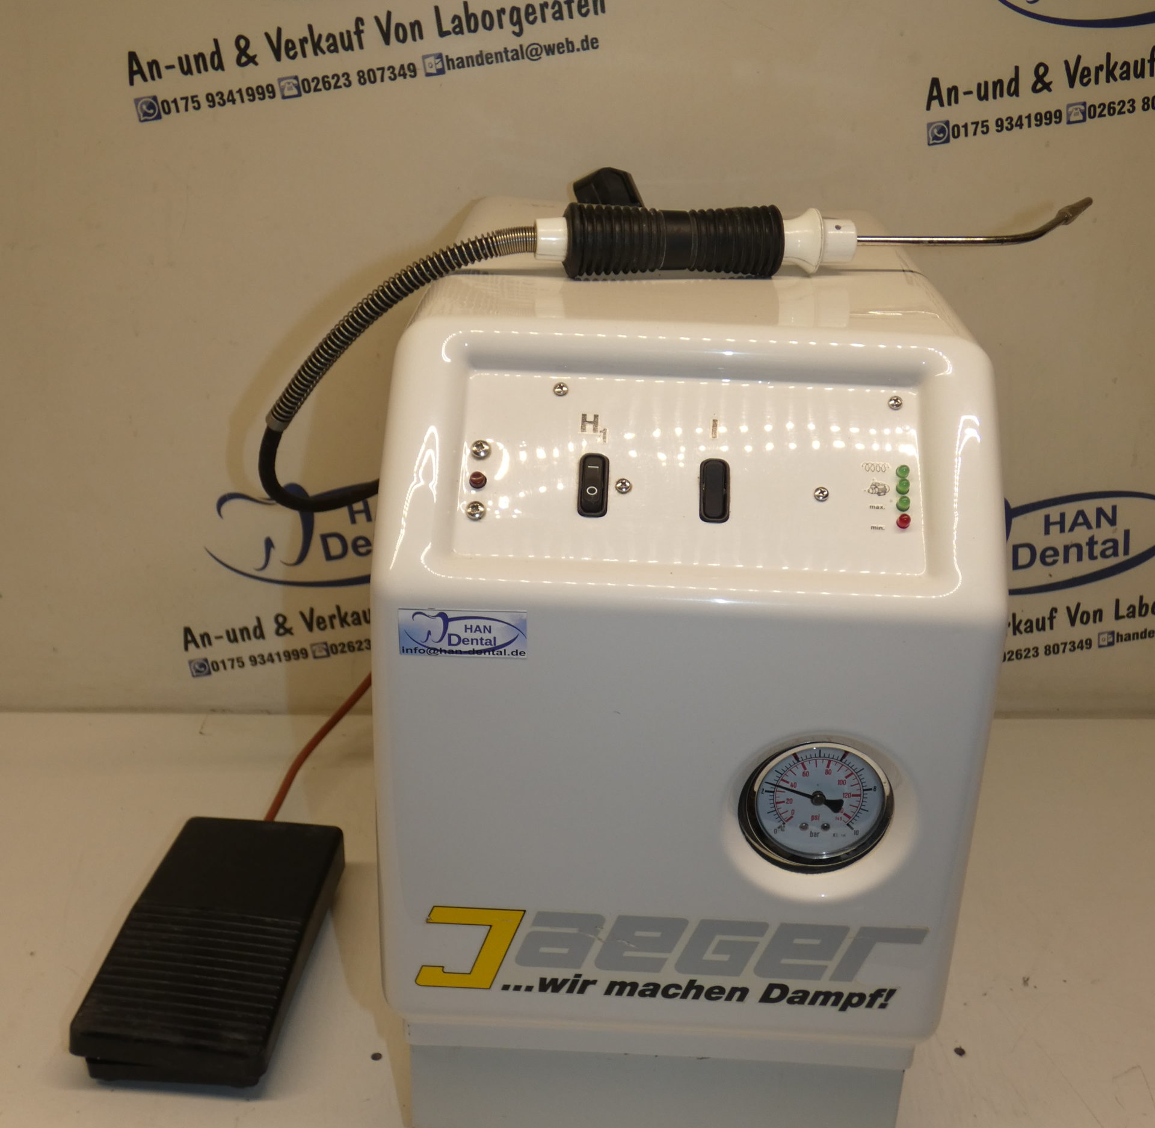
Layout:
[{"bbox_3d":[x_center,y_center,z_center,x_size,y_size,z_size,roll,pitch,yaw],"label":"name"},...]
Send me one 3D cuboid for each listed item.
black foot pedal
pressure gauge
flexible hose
[{"bbox_3d":[-0.207,0.216,0.802,0.102,0.036,0.187,3,24,4],"label":"black foot pedal"},{"bbox_3d":[0.100,0.099,0.585,0.064,0.064,0.030,2,23,2],"label":"pressure gauge"},{"bbox_3d":[-0.090,-0.098,0.698,0.142,0.152,0.085,2,23,2],"label":"flexible hose"}]

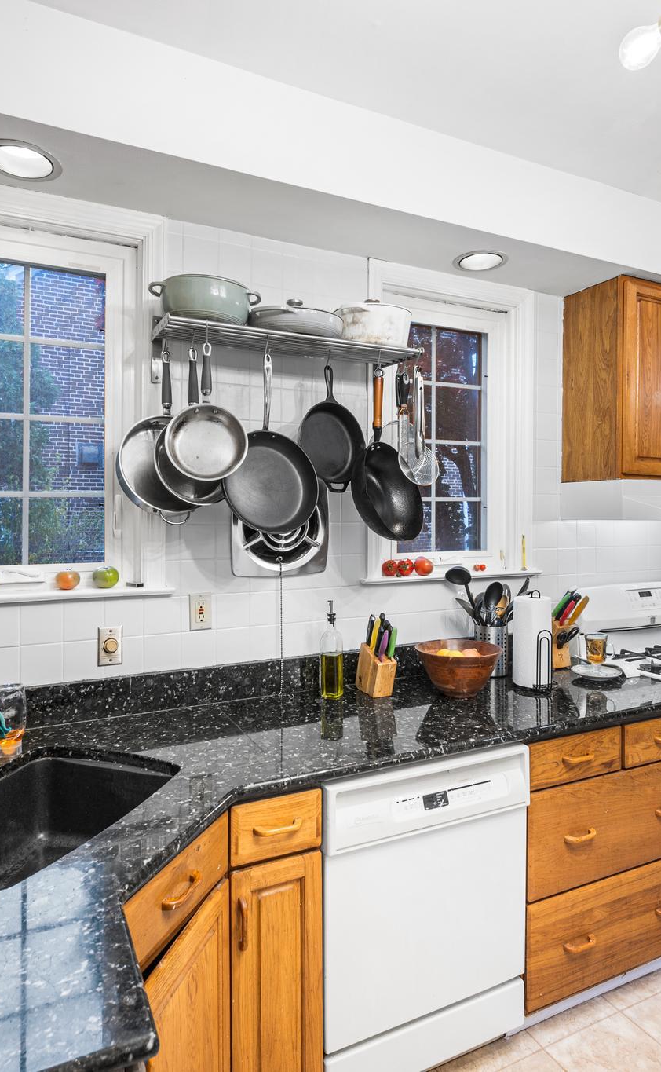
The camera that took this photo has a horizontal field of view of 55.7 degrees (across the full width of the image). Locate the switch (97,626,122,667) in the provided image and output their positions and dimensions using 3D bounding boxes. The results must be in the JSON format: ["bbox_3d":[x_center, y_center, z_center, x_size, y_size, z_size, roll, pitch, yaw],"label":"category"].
[{"bbox_3d":[-0.633,0.319,1.797,0.070,0.113,0.024,-1,1,-26],"label":"switch"}]

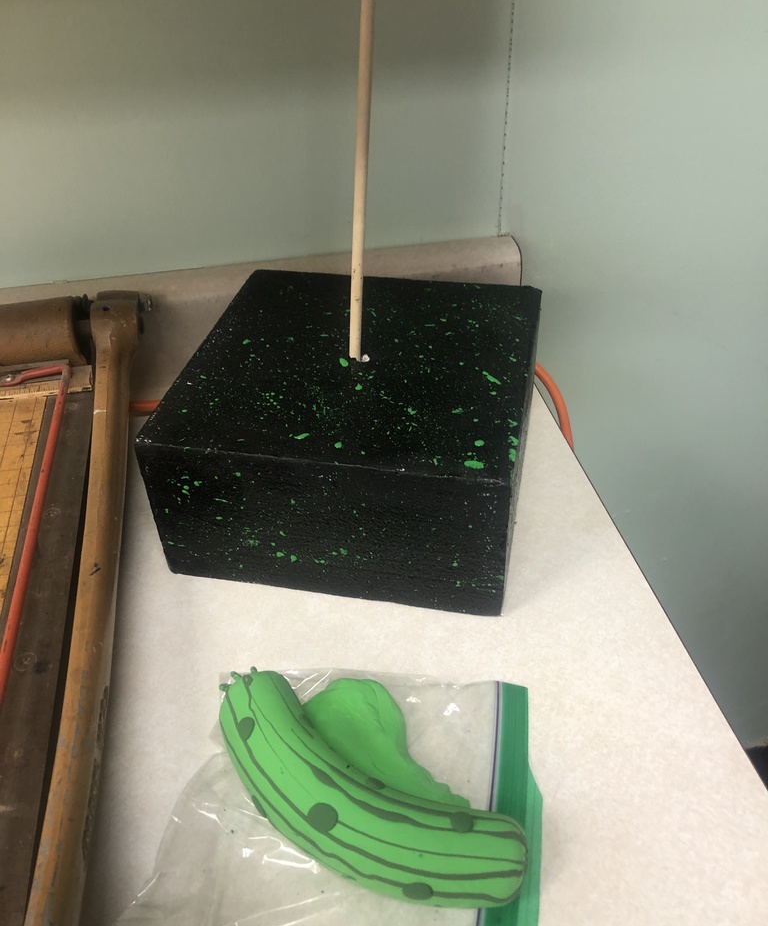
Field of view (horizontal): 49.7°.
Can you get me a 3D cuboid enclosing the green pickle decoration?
[{"bbox_3d":[-0.017,0.145,0.373,0.171,0.039,0.056,23,46,28],"label":"green pickle decoration"}]

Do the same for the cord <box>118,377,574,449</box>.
[{"bbox_3d":[-0.015,-0.030,0.674,0.370,0.085,0.020,-6,40,-3],"label":"cord"}]

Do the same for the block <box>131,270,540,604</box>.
[{"bbox_3d":[-0.013,-0.025,0.529,0.200,0.101,0.200,6,41,11],"label":"block"}]

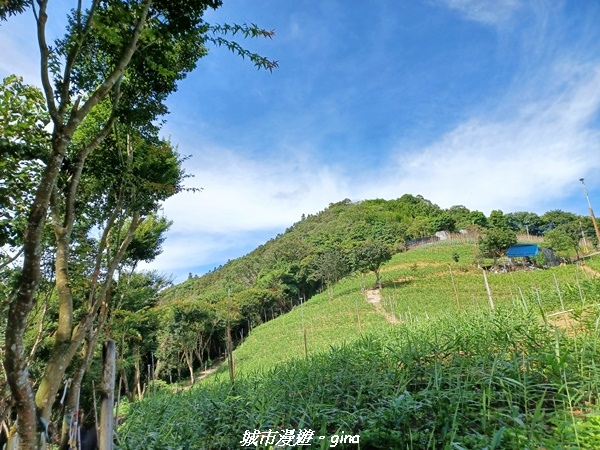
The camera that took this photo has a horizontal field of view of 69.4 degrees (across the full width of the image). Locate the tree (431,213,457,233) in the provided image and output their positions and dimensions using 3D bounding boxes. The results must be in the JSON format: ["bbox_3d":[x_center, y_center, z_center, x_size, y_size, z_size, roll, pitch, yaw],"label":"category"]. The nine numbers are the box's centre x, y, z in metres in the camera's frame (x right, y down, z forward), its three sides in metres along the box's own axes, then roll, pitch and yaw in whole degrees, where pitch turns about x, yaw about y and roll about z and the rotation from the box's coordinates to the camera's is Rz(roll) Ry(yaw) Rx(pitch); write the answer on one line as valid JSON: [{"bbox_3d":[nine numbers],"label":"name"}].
[{"bbox_3d":[28.150,0.059,85.000,4.845,4.110,4.603,-10,-15,18],"label":"tree"}]

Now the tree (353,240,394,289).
[{"bbox_3d":[8.481,4.558,50.000,4.604,5.373,4.604,-8,-14,9],"label":"tree"}]

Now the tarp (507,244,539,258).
[{"bbox_3d":[29.783,3.547,58.000,4.069,1.499,2.523,-9,-15,14],"label":"tarp"}]

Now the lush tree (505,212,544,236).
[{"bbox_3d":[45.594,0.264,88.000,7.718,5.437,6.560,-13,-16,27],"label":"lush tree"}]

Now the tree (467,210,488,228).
[{"bbox_3d":[37.278,-0.777,91.000,4.389,4.400,4.389,-11,-15,22],"label":"tree"}]

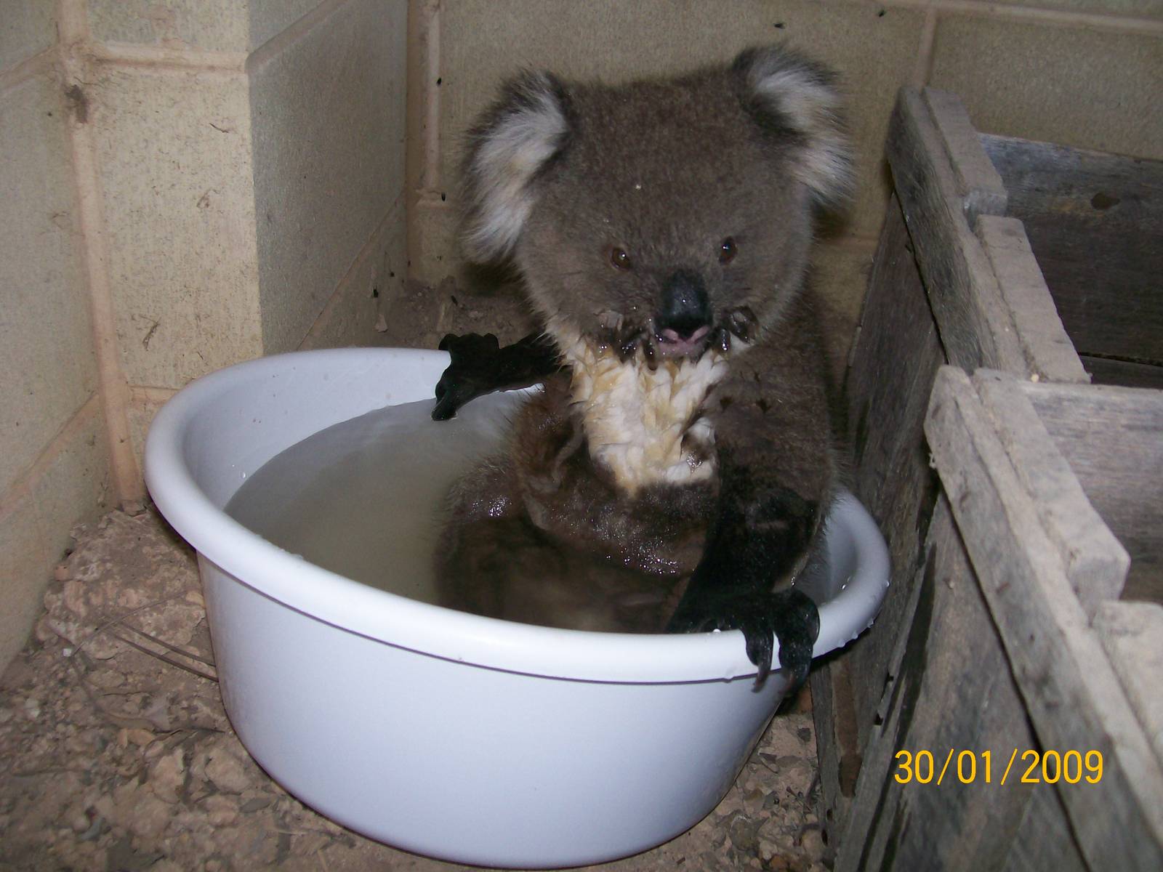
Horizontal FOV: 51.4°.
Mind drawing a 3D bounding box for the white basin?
[{"bbox_3d":[-0.037,0.078,0.600,0.349,0.150,0.349,11,18,-1],"label":"white basin"}]

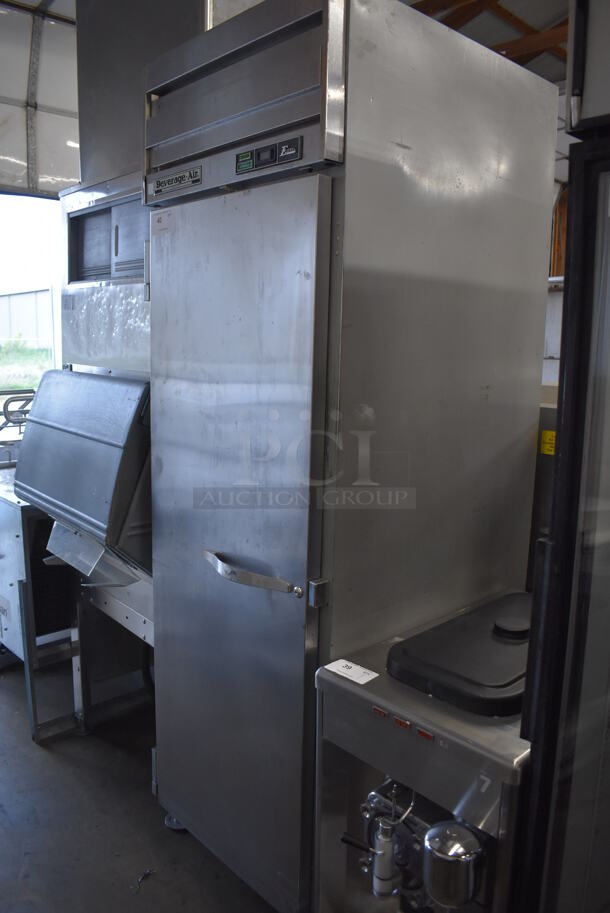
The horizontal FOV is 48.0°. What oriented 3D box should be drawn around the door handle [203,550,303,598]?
[{"bbox_3d":[-0.153,0.271,1.607,0.050,0.042,0.365,-8,13,-42],"label":"door handle"}]

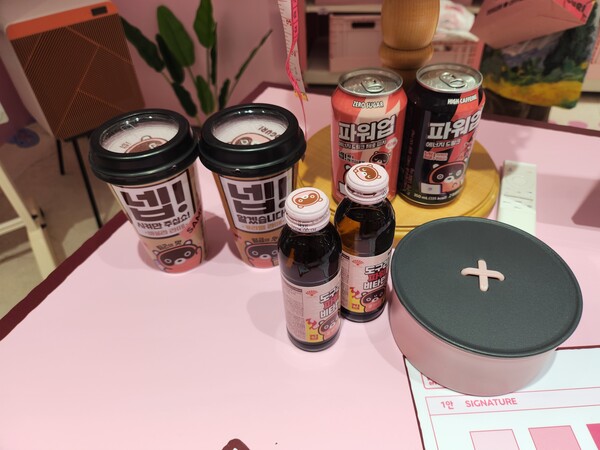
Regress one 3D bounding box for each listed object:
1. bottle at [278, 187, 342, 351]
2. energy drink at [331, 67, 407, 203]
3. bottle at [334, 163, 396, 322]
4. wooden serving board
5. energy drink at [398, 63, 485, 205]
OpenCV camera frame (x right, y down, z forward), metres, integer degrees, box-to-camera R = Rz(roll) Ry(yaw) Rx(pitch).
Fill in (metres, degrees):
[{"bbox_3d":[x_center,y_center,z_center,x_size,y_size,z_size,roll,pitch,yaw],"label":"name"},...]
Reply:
[{"bbox_3d":[0.008,0.036,0.294,0.044,0.138,0.044,-2,43,2],"label":"bottle"},{"bbox_3d":[0.062,-0.075,0.389,0.067,0.122,0.067,6,44,11],"label":"energy drink"},{"bbox_3d":[0.047,0.018,0.310,0.044,0.138,0.044,-2,43,2],"label":"bottle"},{"bbox_3d":[0.106,-0.065,0.480,0.232,0.021,0.232,7,44,11],"label":"wooden serving board"},{"bbox_3d":[0.127,-0.079,0.388,0.067,0.122,0.067,-2,43,2],"label":"energy drink"}]

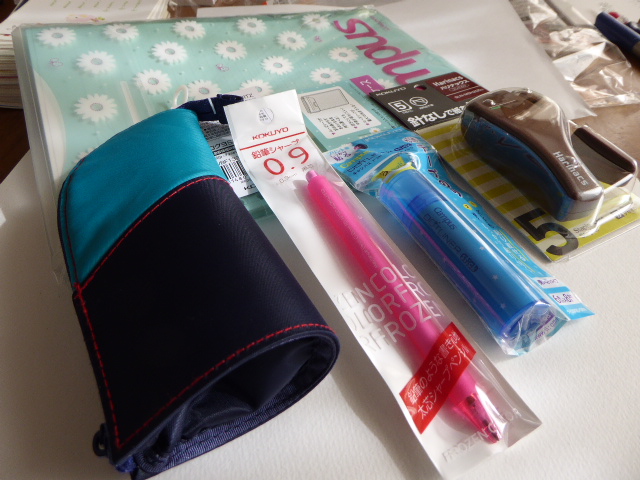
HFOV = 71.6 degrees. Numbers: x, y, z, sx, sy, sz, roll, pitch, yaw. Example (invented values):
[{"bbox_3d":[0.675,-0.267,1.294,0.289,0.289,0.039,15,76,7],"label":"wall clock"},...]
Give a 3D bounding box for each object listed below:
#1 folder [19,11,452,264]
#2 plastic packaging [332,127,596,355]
[{"bbox_3d":[-0.024,-0.104,0.309,0.309,0.010,0.225,-17,53,-25],"label":"folder"},{"bbox_3d":[0.076,-0.017,0.234,0.066,0.026,0.148,-18,54,-26],"label":"plastic packaging"}]

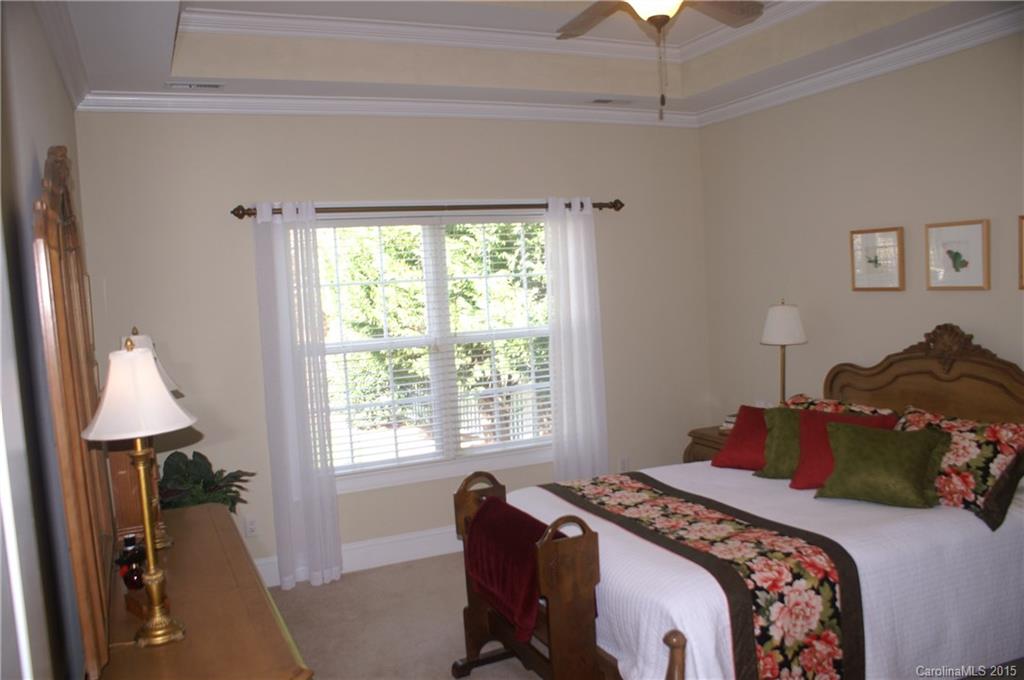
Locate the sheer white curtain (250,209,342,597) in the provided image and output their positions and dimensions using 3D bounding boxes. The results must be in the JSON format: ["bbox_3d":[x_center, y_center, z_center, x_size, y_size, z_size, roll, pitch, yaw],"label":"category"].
[{"bbox_3d":[-1.196,0.323,4.284,0.385,2.150,0.100,-6,6,-24],"label":"sheer white curtain"}]

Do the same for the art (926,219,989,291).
[{"bbox_3d":[2.171,-0.406,3.736,0.027,0.331,0.310,-6,6,-24],"label":"art"}]

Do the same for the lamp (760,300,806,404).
[{"bbox_3d":[1.597,0.160,4.527,0.280,0.800,0.280,-6,6,-24],"label":"lamp"}]

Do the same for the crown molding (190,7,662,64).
[{"bbox_3d":[-0.261,-1.605,4.107,2.860,0.085,0.085,-6,6,-24],"label":"crown molding"}]

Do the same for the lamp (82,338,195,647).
[{"bbox_3d":[-0.936,0.394,1.959,0.293,0.790,0.293,-6,6,-24],"label":"lamp"}]

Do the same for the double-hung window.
[{"bbox_3d":[-0.410,-0.016,4.737,1.720,1.500,0.060,-6,6,-24],"label":"double-hung window"}]

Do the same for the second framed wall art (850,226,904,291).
[{"bbox_3d":[1.983,-0.431,4.147,0.027,0.333,0.329,-6,6,-24],"label":"second framed wall art"}]

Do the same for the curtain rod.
[{"bbox_3d":[-0.377,-0.788,4.579,2.470,0.072,0.080,-6,6,-24],"label":"curtain rod"}]

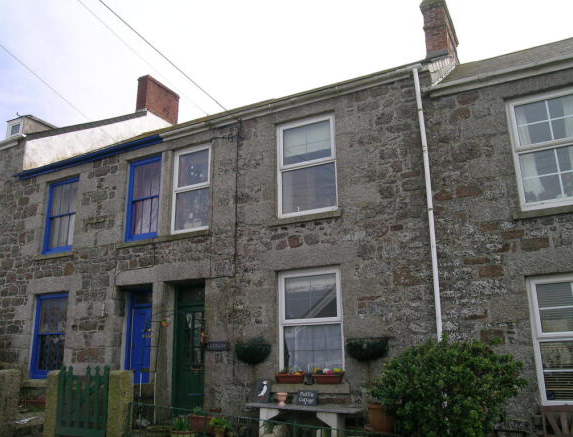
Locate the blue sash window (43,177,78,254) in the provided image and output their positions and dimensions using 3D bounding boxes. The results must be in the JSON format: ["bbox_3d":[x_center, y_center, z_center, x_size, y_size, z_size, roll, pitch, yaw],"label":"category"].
[{"bbox_3d":[-4.994,-0.060,11.742,1.065,1.680,0.105,-9,-17,27],"label":"blue sash window"}]

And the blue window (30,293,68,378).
[{"bbox_3d":[-4.733,2.370,10.574,1.000,1.670,0.090,-9,-17,25],"label":"blue window"}]

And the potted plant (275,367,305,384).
[{"bbox_3d":[0.083,2.432,8.101,0.488,0.247,0.180,-9,-17,27],"label":"potted plant"}]

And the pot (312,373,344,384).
[{"bbox_3d":[0.652,2.397,7.794,0.488,0.135,0.180,-9,-17,27],"label":"pot"}]

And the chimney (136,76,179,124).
[{"bbox_3d":[-4.207,-3.820,17.227,0.410,1.150,1.580,-9,-17,25],"label":"chimney"}]

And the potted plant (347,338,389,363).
[{"bbox_3d":[1.150,1.865,7.327,0.670,0.325,0.270,-9,-17,25],"label":"potted plant"}]

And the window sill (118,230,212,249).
[{"bbox_3d":[-2.284,0.406,9.707,2.180,0.110,0.190,-9,-17,25],"label":"window sill"}]

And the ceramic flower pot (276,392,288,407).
[{"bbox_3d":[-0.078,2.660,7.686,0.172,0.180,0.173,-1,-15,0],"label":"ceramic flower pot"}]

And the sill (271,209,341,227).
[{"bbox_3d":[0.316,0.017,8.449,1.250,0.110,0.190,-9,-17,25],"label":"sill"}]

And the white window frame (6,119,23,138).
[{"bbox_3d":[-6.802,-2.272,13.116,0.630,0.470,0.090,-9,-17,25],"label":"white window frame"}]

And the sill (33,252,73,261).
[{"bbox_3d":[-4.988,0.817,11.381,1.252,0.112,0.188,-9,-17,27],"label":"sill"}]

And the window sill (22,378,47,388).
[{"bbox_3d":[-4.741,3.215,10.250,1.270,0.120,0.190,-9,-17,25],"label":"window sill"}]

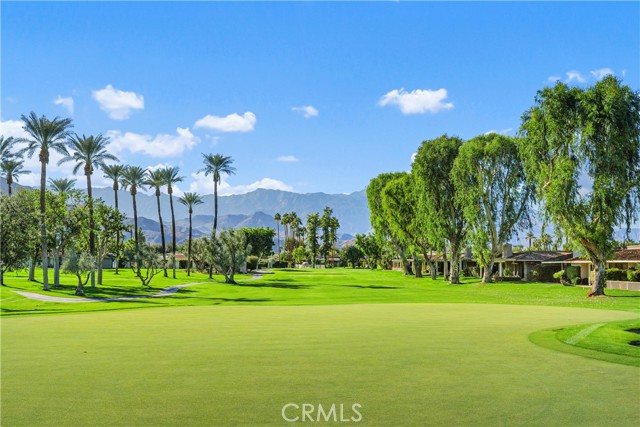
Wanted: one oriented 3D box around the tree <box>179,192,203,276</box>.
[{"bbox_3d":[-21.850,3.525,105.540,4.220,14.250,4.220,1,-4,-12],"label":"tree"}]

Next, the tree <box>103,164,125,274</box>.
[{"bbox_3d":[-36.590,0.984,110.742,3.980,19.580,3.980,1,-5,-18],"label":"tree"}]

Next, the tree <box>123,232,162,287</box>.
[{"bbox_3d":[-18.700,4.840,65.750,4.330,5.660,4.330,0,-4,0],"label":"tree"}]

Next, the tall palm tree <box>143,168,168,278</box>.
[{"bbox_3d":[-25.220,1.370,95.840,3.770,16.730,3.770,0,-4,0],"label":"tall palm tree"}]

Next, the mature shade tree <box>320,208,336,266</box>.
[{"bbox_3d":[2.571,7.705,200.758,4.660,20.000,4.660,0,-4,1],"label":"mature shade tree"}]

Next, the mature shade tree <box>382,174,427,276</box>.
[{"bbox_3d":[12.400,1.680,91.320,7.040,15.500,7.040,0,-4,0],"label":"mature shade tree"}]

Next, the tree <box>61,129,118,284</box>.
[{"bbox_3d":[-23.180,-0.340,62.320,6.010,15.510,6.010,0,-4,0],"label":"tree"}]

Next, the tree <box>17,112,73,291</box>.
[{"bbox_3d":[-25.970,-1.260,58.650,5.470,16.840,5.470,0,-4,0],"label":"tree"}]

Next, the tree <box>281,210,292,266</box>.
[{"bbox_3d":[-11.574,9.154,215.722,3.450,19.060,3.450,0,-4,-3],"label":"tree"}]

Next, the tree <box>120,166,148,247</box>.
[{"bbox_3d":[-29.510,1.210,99.270,4.630,17.540,4.630,0,-4,0],"label":"tree"}]

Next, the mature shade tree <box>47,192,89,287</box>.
[{"bbox_3d":[-26.700,2.600,65.680,4.540,10.110,4.540,0,-4,0],"label":"mature shade tree"}]

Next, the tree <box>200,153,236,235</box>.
[{"bbox_3d":[-15.571,0.256,95.738,5.800,19.480,5.800,1,-4,-9],"label":"tree"}]

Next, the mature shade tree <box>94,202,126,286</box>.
[{"bbox_3d":[-23.451,3.281,69.352,3.770,9.280,3.770,1,-5,-19],"label":"mature shade tree"}]

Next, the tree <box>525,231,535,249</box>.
[{"bbox_3d":[50.619,9.110,150.361,2.410,9.530,2.410,-1,-5,19],"label":"tree"}]

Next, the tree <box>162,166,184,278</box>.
[{"bbox_3d":[-22.600,1.377,96.663,3.550,17.510,3.550,1,-4,-13],"label":"tree"}]

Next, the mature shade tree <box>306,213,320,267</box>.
[{"bbox_3d":[-2.089,8.676,200.684,4.340,18.050,4.340,0,-4,-1],"label":"mature shade tree"}]

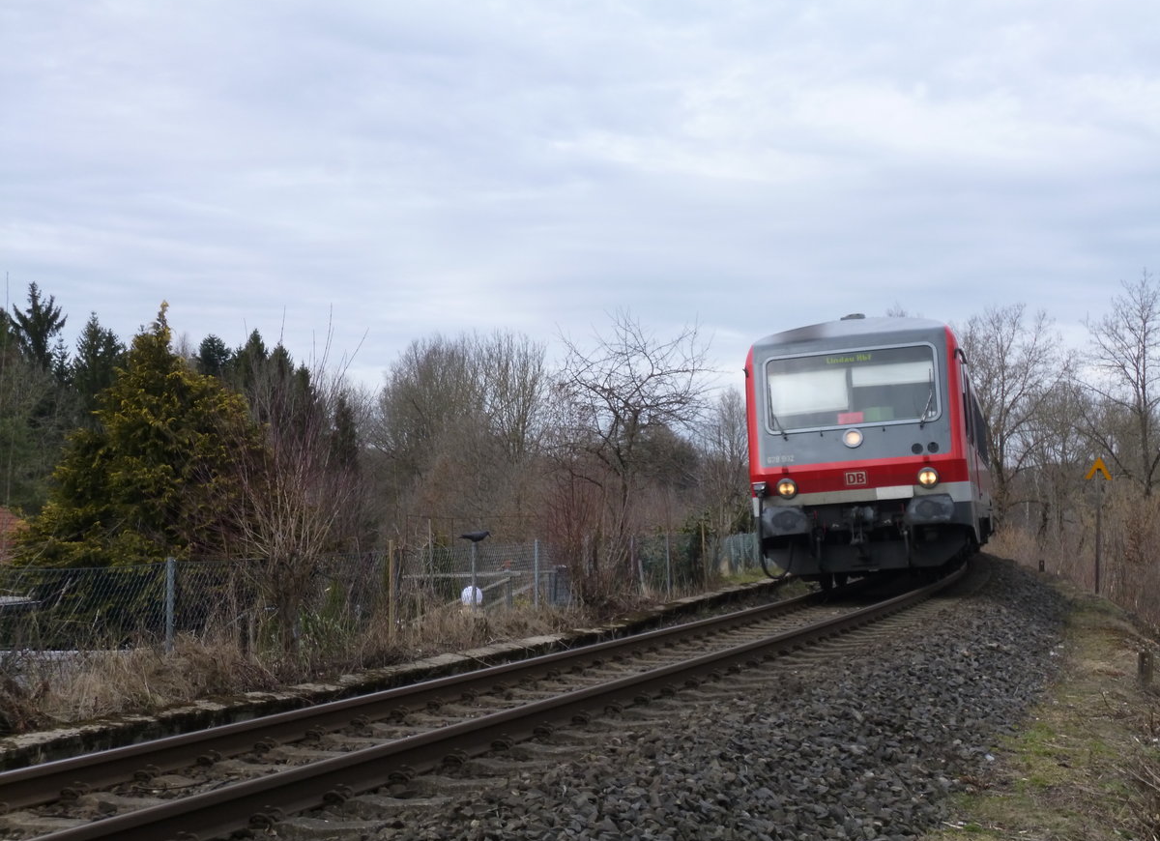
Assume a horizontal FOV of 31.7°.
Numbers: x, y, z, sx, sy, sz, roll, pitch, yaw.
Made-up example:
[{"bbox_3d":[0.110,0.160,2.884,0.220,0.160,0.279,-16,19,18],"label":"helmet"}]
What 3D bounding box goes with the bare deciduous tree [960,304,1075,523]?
[{"bbox_3d":[15.940,-0.160,75.000,4.500,8.300,4.400,0,-3,0],"label":"bare deciduous tree"}]

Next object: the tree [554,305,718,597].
[{"bbox_3d":[0.830,0.490,31.000,2.450,4.350,2.400,0,-3,0],"label":"tree"}]

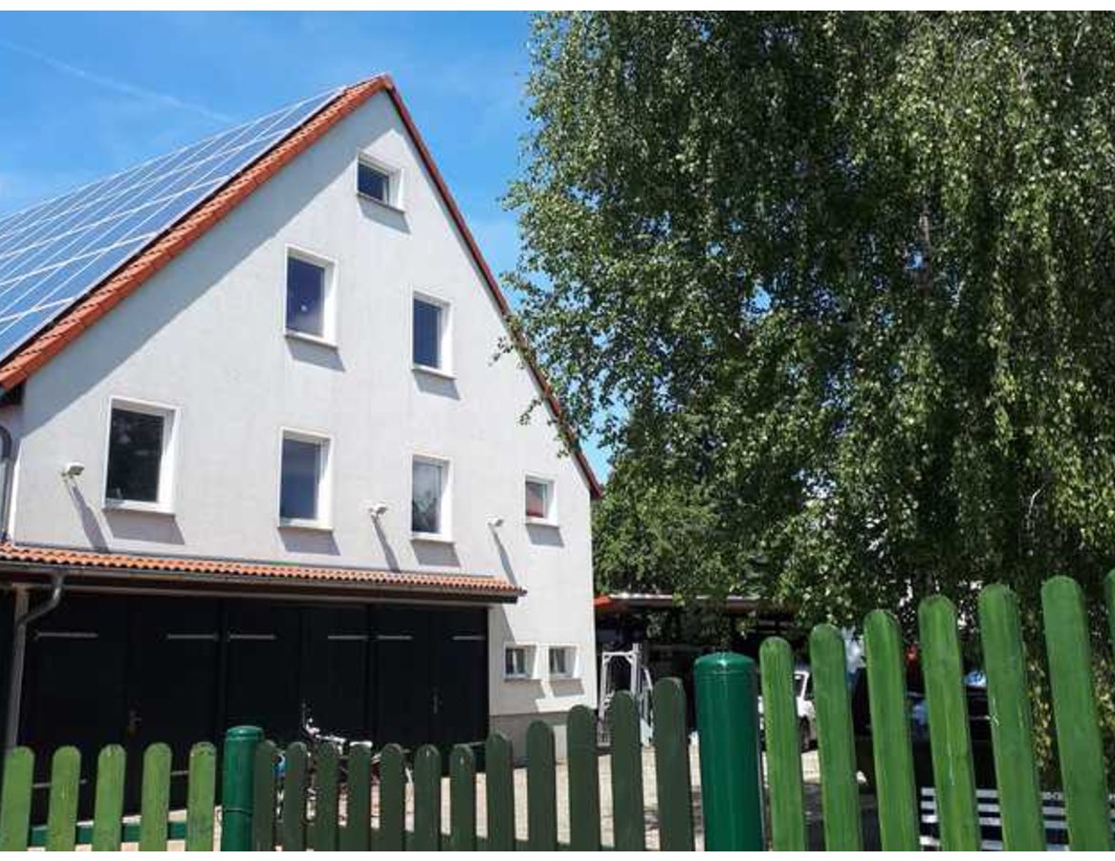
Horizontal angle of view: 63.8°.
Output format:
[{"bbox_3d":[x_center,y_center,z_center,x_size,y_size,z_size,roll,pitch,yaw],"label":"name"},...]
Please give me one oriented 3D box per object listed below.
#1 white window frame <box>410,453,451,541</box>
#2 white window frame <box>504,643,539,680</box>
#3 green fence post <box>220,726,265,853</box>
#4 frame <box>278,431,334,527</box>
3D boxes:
[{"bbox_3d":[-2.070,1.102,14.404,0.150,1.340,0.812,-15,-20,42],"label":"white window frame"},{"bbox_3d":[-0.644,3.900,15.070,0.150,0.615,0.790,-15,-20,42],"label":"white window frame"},{"bbox_3d":[-0.929,1.498,2.544,0.110,1.250,0.110,-8,-16,21],"label":"green fence post"},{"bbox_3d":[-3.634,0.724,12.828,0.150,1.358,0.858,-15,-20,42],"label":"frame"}]

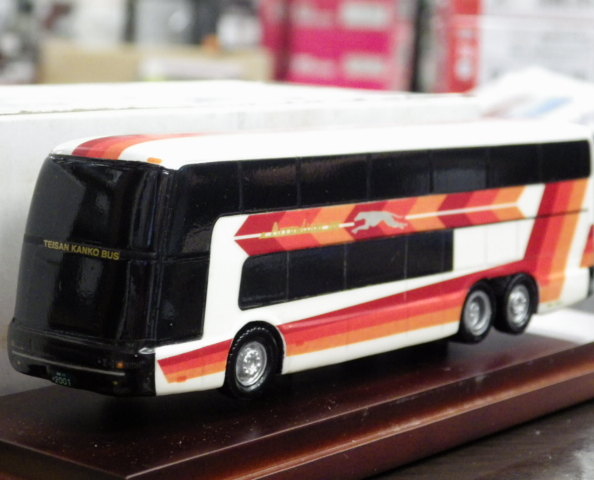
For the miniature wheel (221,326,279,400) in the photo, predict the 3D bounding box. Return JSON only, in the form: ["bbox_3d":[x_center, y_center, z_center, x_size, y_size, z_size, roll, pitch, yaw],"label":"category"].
[{"bbox_3d":[-0.011,0.026,0.346,0.005,0.016,0.016,7,9,40],"label":"miniature wheel"}]

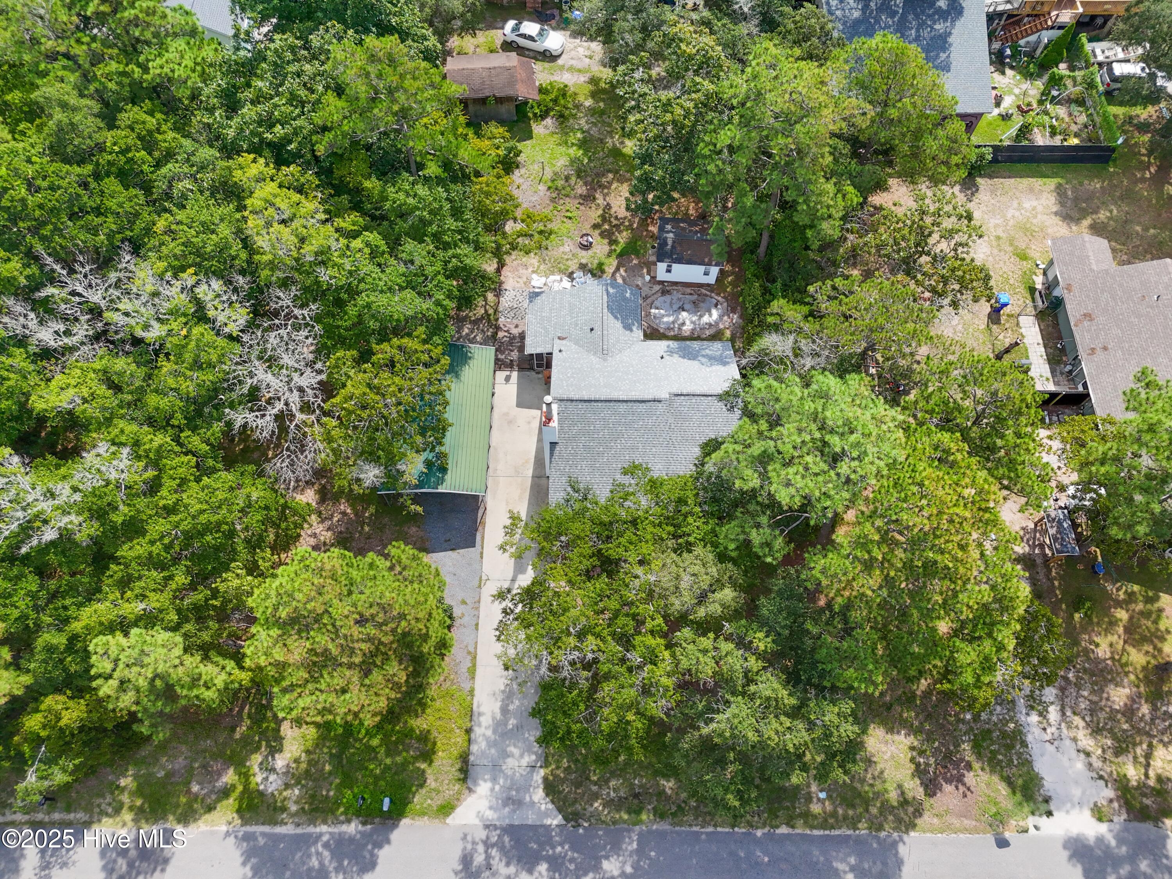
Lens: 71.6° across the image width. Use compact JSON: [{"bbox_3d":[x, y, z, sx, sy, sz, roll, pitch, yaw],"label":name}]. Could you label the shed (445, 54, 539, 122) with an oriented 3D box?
[{"bbox_3d":[-6.711,-25.565,58.526,6.400,3.050,4.300,-3,64,-2],"label":"shed"}]

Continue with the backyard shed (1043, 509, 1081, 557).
[{"bbox_3d":[25.402,5.436,44.455,1.300,2.150,2.400,-1,64,-1],"label":"backyard shed"}]

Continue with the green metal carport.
[{"bbox_3d":[-8.225,-0.766,46.439,5.750,3.100,9.270,1,64,0],"label":"green metal carport"}]

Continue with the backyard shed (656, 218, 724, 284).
[{"bbox_3d":[6.692,-12.236,52.405,4.200,2.780,3.720,3,64,1],"label":"backyard shed"}]

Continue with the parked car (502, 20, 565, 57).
[{"bbox_3d":[-3.848,-30.664,61.966,4.840,1.390,1.790,18,65,8],"label":"parked car"}]

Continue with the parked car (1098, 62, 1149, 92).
[{"bbox_3d":[41.091,-26.920,60.625,4.800,1.730,1.870,4,64,1],"label":"parked car"}]

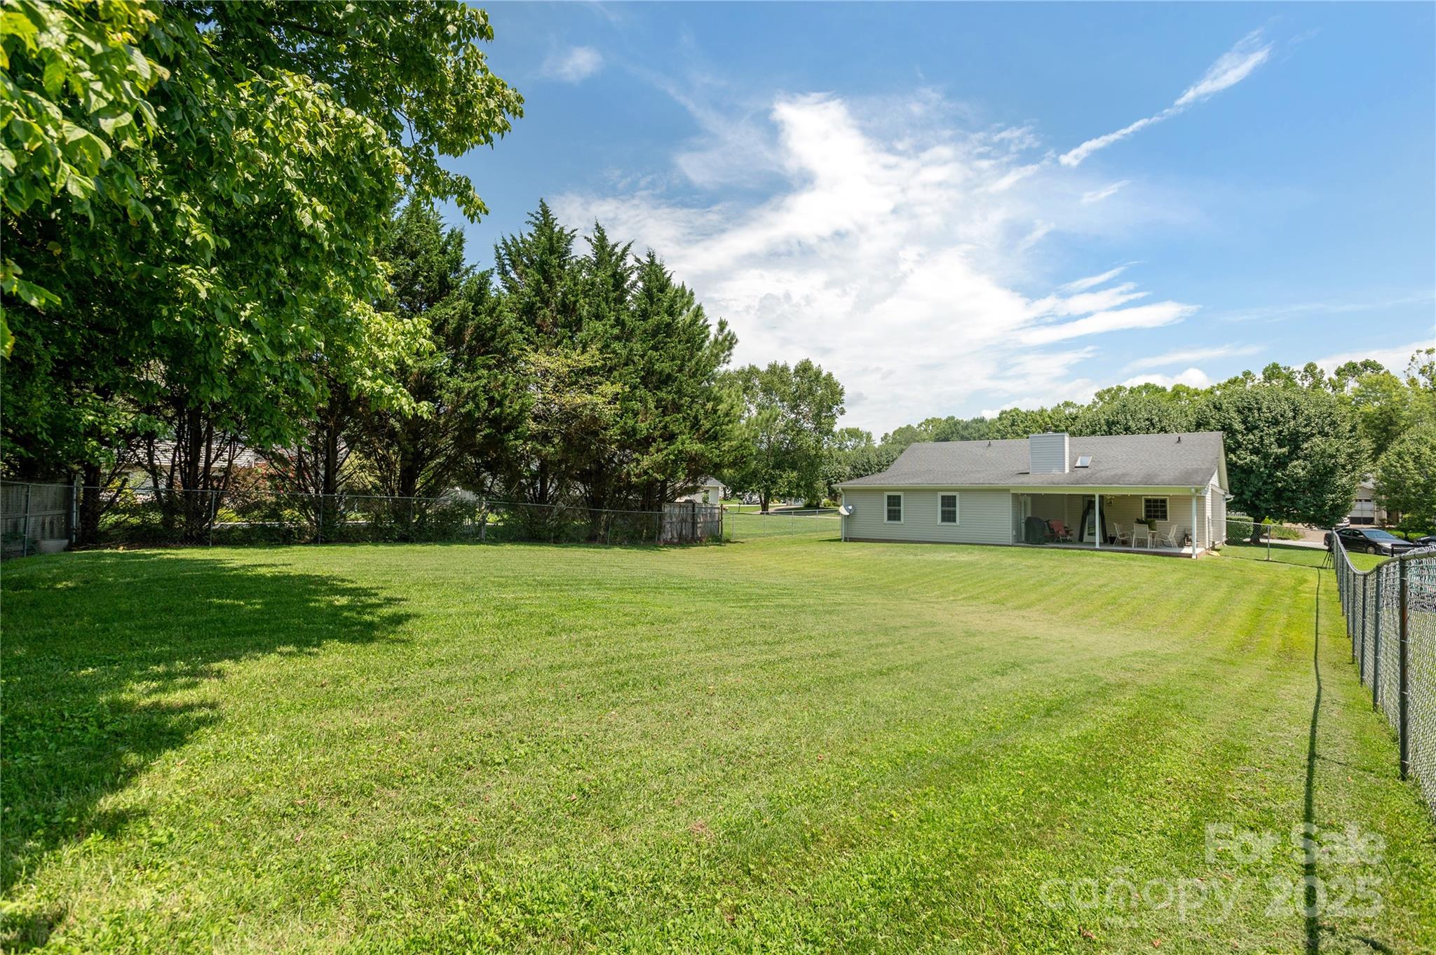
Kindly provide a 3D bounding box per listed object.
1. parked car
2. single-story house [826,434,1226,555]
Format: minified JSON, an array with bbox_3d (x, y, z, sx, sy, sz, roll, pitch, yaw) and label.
[{"bbox_3d":[39.420,3.880,41.080,1.820,1.460,4.800,0,-1,7],"label":"parked car"},{"bbox_3d":[16.904,0.544,35.594,15.630,5.481,16.039,-1,-1,39],"label":"single-story house"}]

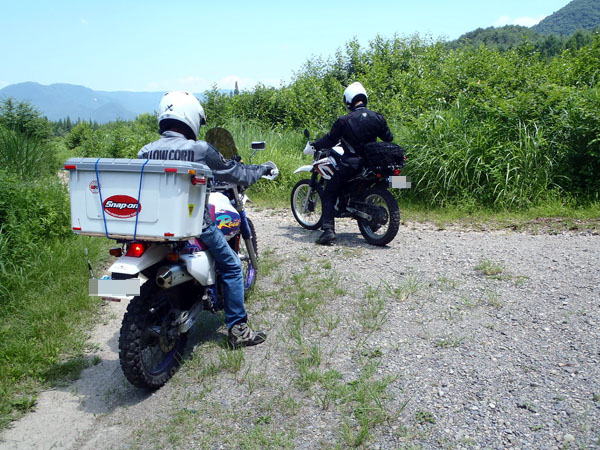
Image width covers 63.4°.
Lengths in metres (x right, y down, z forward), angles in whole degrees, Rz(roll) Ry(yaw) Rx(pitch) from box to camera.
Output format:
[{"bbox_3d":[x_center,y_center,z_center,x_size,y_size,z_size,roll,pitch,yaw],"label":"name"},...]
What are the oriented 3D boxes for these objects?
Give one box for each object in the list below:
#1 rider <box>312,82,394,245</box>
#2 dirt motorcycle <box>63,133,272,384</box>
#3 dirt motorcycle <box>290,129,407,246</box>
[{"bbox_3d":[0.560,-0.680,5.550,0.780,1.760,0.750,-11,16,-28],"label":"rider"},{"bbox_3d":[-0.700,0.125,3.480,0.880,1.400,2.130,2,15,14],"label":"dirt motorcycle"},{"bbox_3d":[0.490,-0.475,5.690,0.820,1.230,2.050,-9,13,-32],"label":"dirt motorcycle"}]

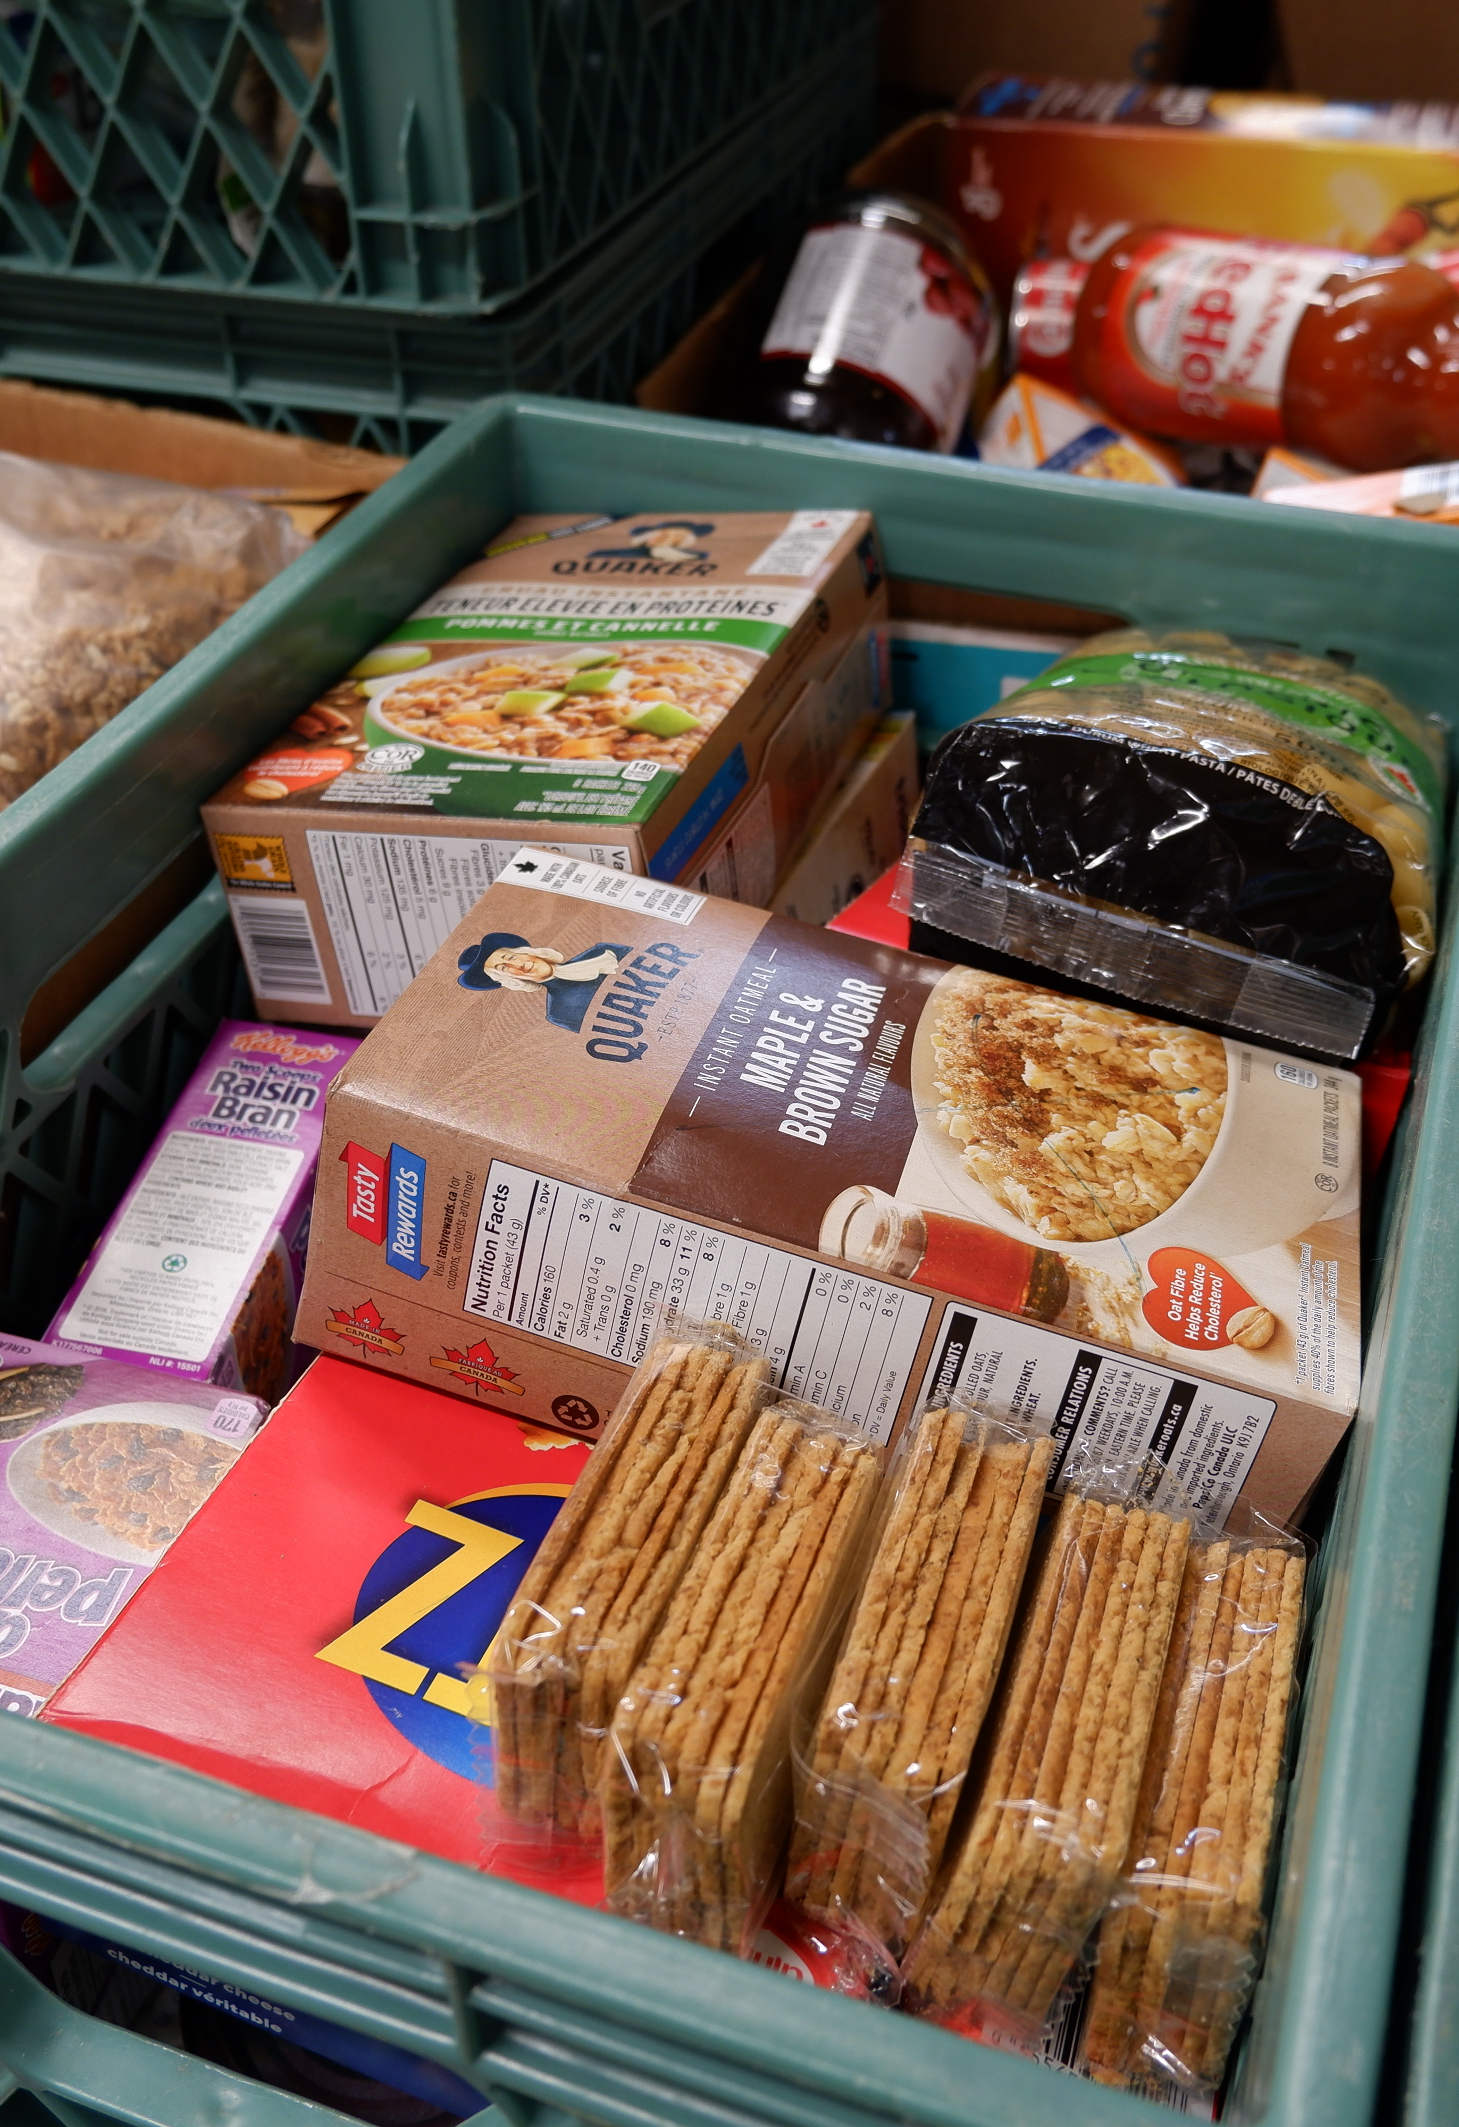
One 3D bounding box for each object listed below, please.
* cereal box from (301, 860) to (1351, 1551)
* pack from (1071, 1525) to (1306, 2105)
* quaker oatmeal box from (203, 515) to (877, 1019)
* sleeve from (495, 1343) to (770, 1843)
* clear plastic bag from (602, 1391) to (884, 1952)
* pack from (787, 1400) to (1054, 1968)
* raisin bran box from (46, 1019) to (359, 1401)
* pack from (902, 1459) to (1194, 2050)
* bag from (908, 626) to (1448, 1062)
[{"bbox_3d":[0.026,0.030,0.424,0.193,0.062,0.111,16,34,7],"label":"cereal box"},{"bbox_3d":[0.079,0.124,0.341,0.023,0.046,0.079,10,38,15],"label":"pack"},{"bbox_3d":[-0.038,-0.084,0.546,0.111,0.059,0.192,5,35,19],"label":"quaker oatmeal box"},{"bbox_3d":[-0.017,0.094,0.367,0.023,0.046,0.079,17,48,13],"label":"sleeve"},{"bbox_3d":[0.003,0.106,0.358,0.023,0.046,0.079,17,41,13],"label":"clear plastic bag"},{"bbox_3d":[0.033,0.103,0.344,0.023,0.046,0.079,16,41,9],"label":"pack"},{"bbox_3d":[-0.127,0.055,0.518,0.038,0.072,0.112,10,43,4],"label":"raisin bran box"},{"bbox_3d":[0.056,0.119,0.349,0.023,0.046,0.079,17,43,11],"label":"pack"},{"bbox_3d":[0.119,-0.068,0.516,0.110,0.062,0.165,18,24,13],"label":"bag"}]

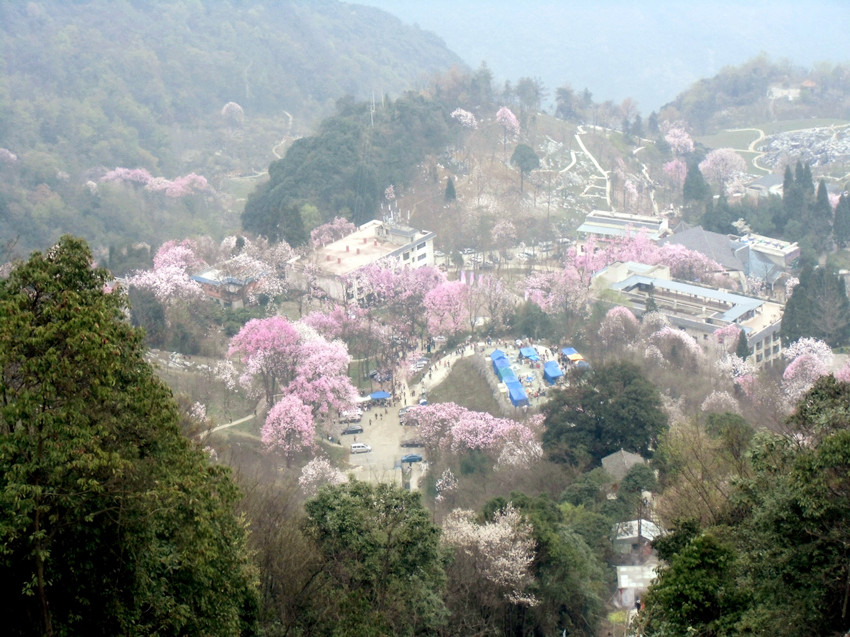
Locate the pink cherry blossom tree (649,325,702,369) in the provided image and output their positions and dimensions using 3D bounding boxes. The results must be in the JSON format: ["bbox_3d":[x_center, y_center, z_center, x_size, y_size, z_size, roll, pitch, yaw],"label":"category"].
[{"bbox_3d":[61.940,8.160,522.000,13.350,12.320,12.680,0,20,0],"label":"pink cherry blossom tree"}]

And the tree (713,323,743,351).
[{"bbox_3d":[71.220,4.830,497.000,7.000,8.000,6.500,-3,23,0],"label":"tree"}]

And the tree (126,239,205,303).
[{"bbox_3d":[-72.520,-12.860,590.000,21.800,18.810,20.710,0,20,0],"label":"tree"}]

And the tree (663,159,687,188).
[{"bbox_3d":[84.080,-47.760,710.000,8.410,12.370,7.990,0,20,0],"label":"tree"}]

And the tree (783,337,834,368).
[{"bbox_3d":[94.580,9.890,522.000,12.360,10.750,11.750,0,20,0],"label":"tree"}]

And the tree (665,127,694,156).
[{"bbox_3d":[81.370,-56.200,675.000,9.600,10.500,9.300,-3,23,0],"label":"tree"}]

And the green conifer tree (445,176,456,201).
[{"bbox_3d":[7.310,-37.250,605.000,3.400,7.200,3.400,-3,23,0],"label":"green conifer tree"}]

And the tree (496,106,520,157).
[{"bbox_3d":[25.310,-56.890,640.000,7.200,15.300,7.200,-3,23,0],"label":"tree"}]

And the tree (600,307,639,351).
[{"bbox_3d":[49.040,3.290,535.000,10.140,13.020,9.630,0,20,0],"label":"tree"}]

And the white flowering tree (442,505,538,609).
[{"bbox_3d":[9.320,35.110,305.000,14.160,17.110,13.450,0,20,0],"label":"white flowering tree"}]

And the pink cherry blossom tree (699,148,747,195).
[{"bbox_3d":[102.870,-50.490,730.000,16.600,16.660,15.770,0,20,0],"label":"pink cherry blossom tree"}]

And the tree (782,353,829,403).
[{"bbox_3d":[85.610,13.480,475.000,10.200,12.000,10.000,-3,23,0],"label":"tree"}]

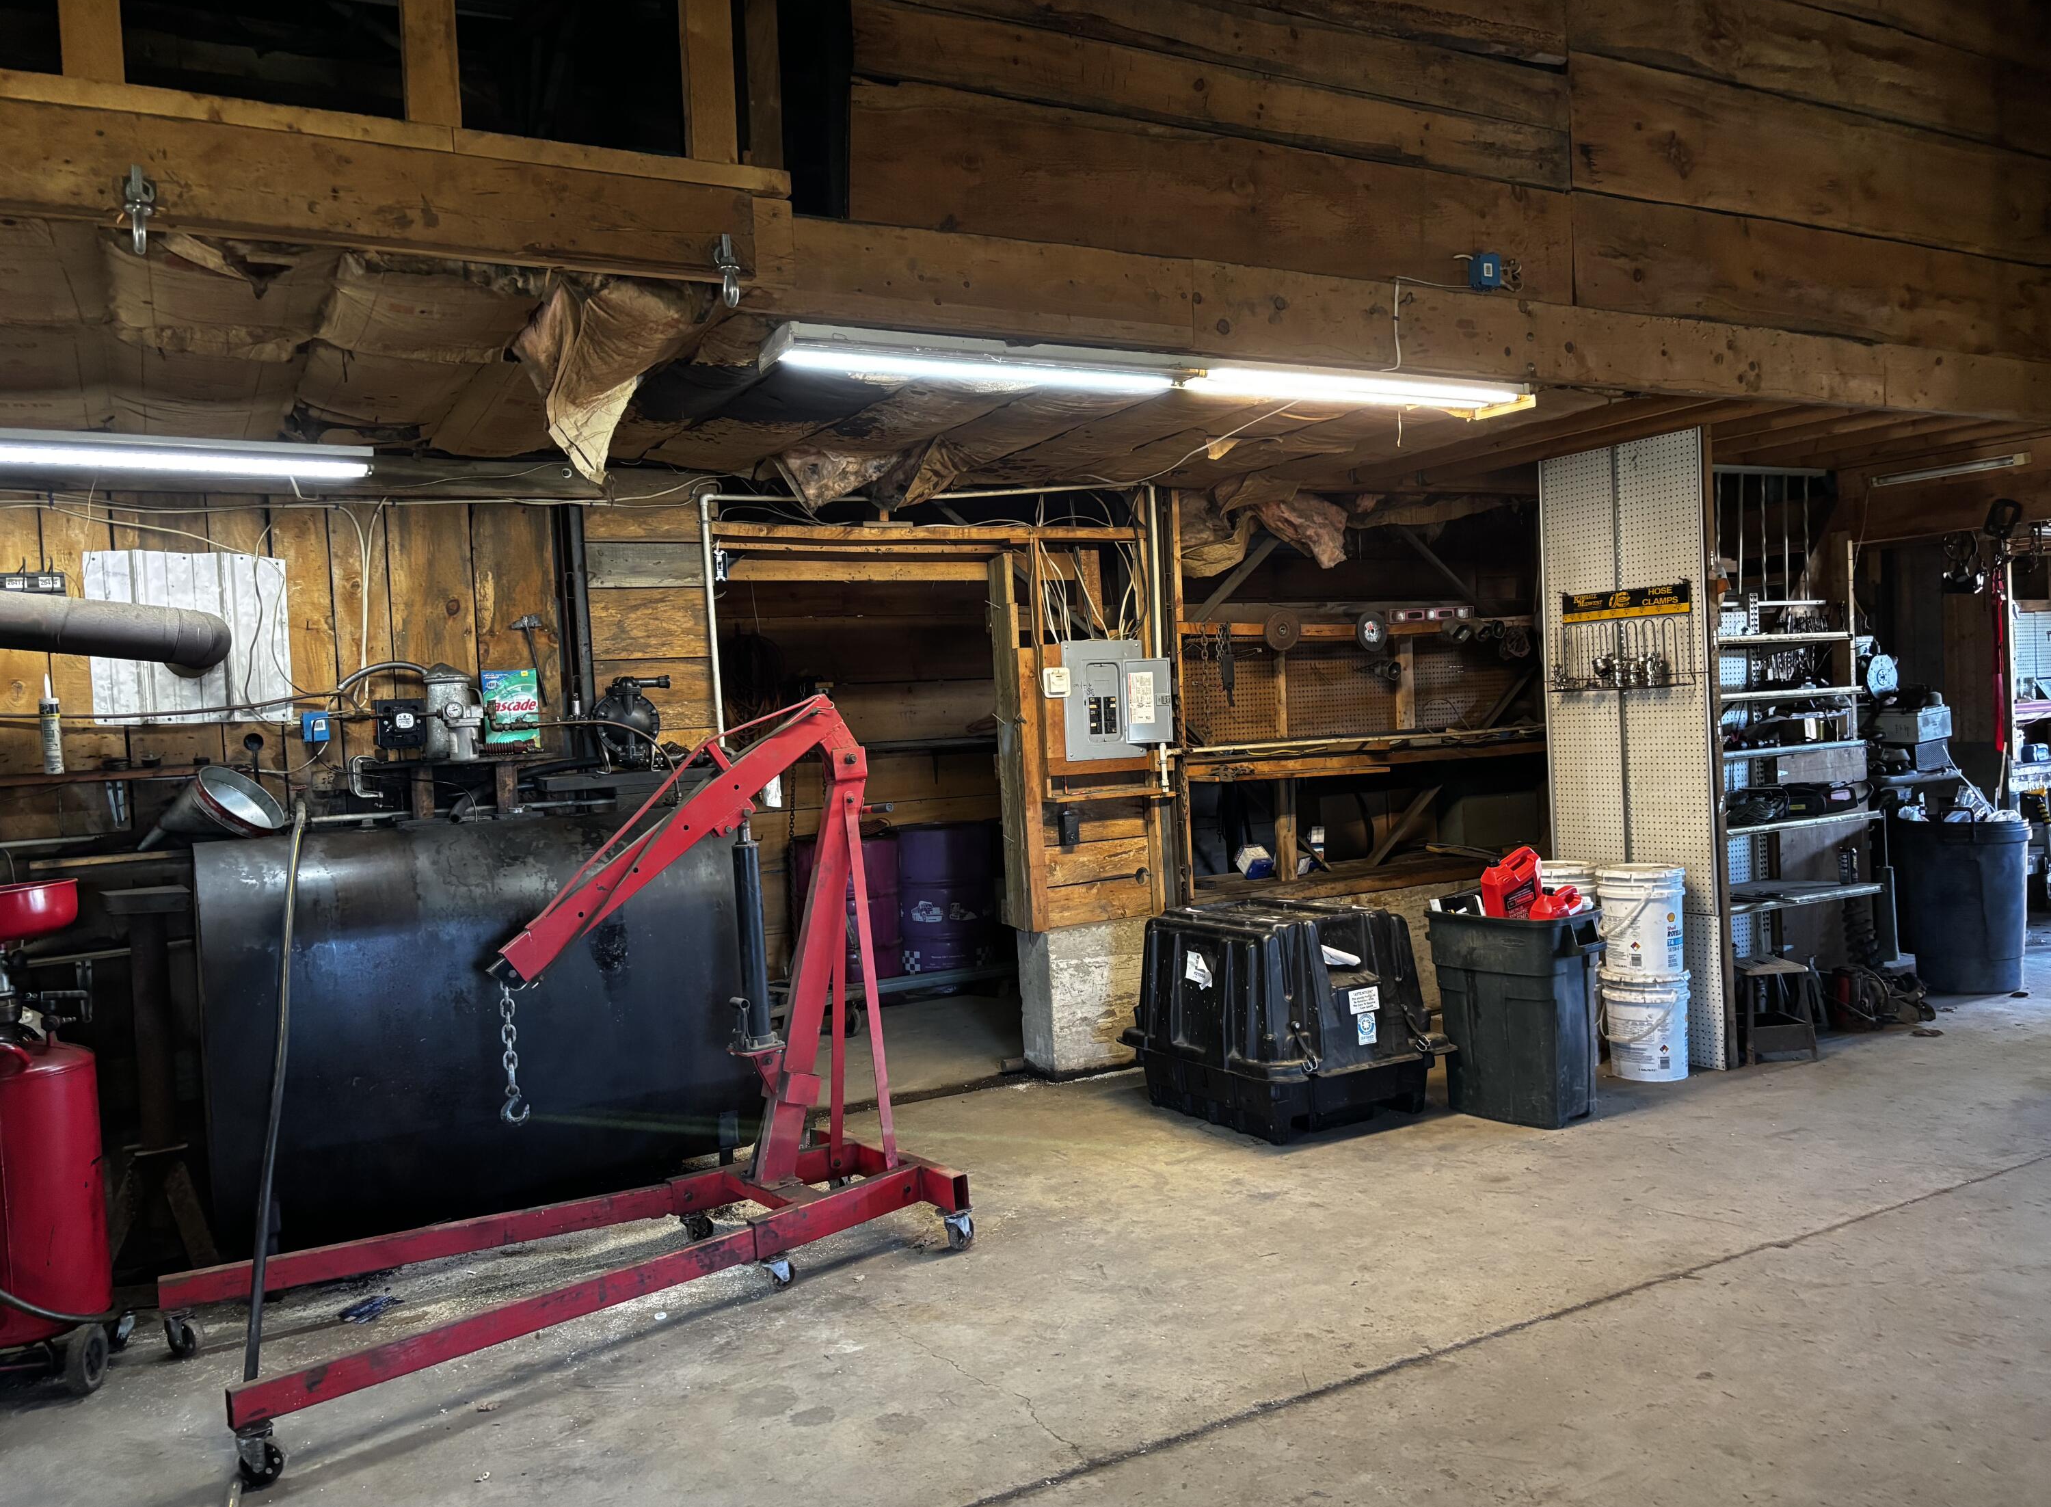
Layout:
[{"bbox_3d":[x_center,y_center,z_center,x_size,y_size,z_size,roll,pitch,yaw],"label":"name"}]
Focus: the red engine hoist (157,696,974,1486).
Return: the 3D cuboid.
[{"bbox_3d":[-1.083,0.624,3.865,1.880,1.505,0.930,-4,2,-37],"label":"red engine hoist"}]

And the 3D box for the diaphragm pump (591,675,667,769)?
[{"bbox_3d":[-1.302,-0.104,5.107,0.235,0.310,0.240,-4,2,-29],"label":"diaphragm pump"}]

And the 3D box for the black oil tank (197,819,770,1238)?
[{"bbox_3d":[-1.653,0.774,4.714,1.524,1.125,0.686,-4,2,-29],"label":"black oil tank"}]

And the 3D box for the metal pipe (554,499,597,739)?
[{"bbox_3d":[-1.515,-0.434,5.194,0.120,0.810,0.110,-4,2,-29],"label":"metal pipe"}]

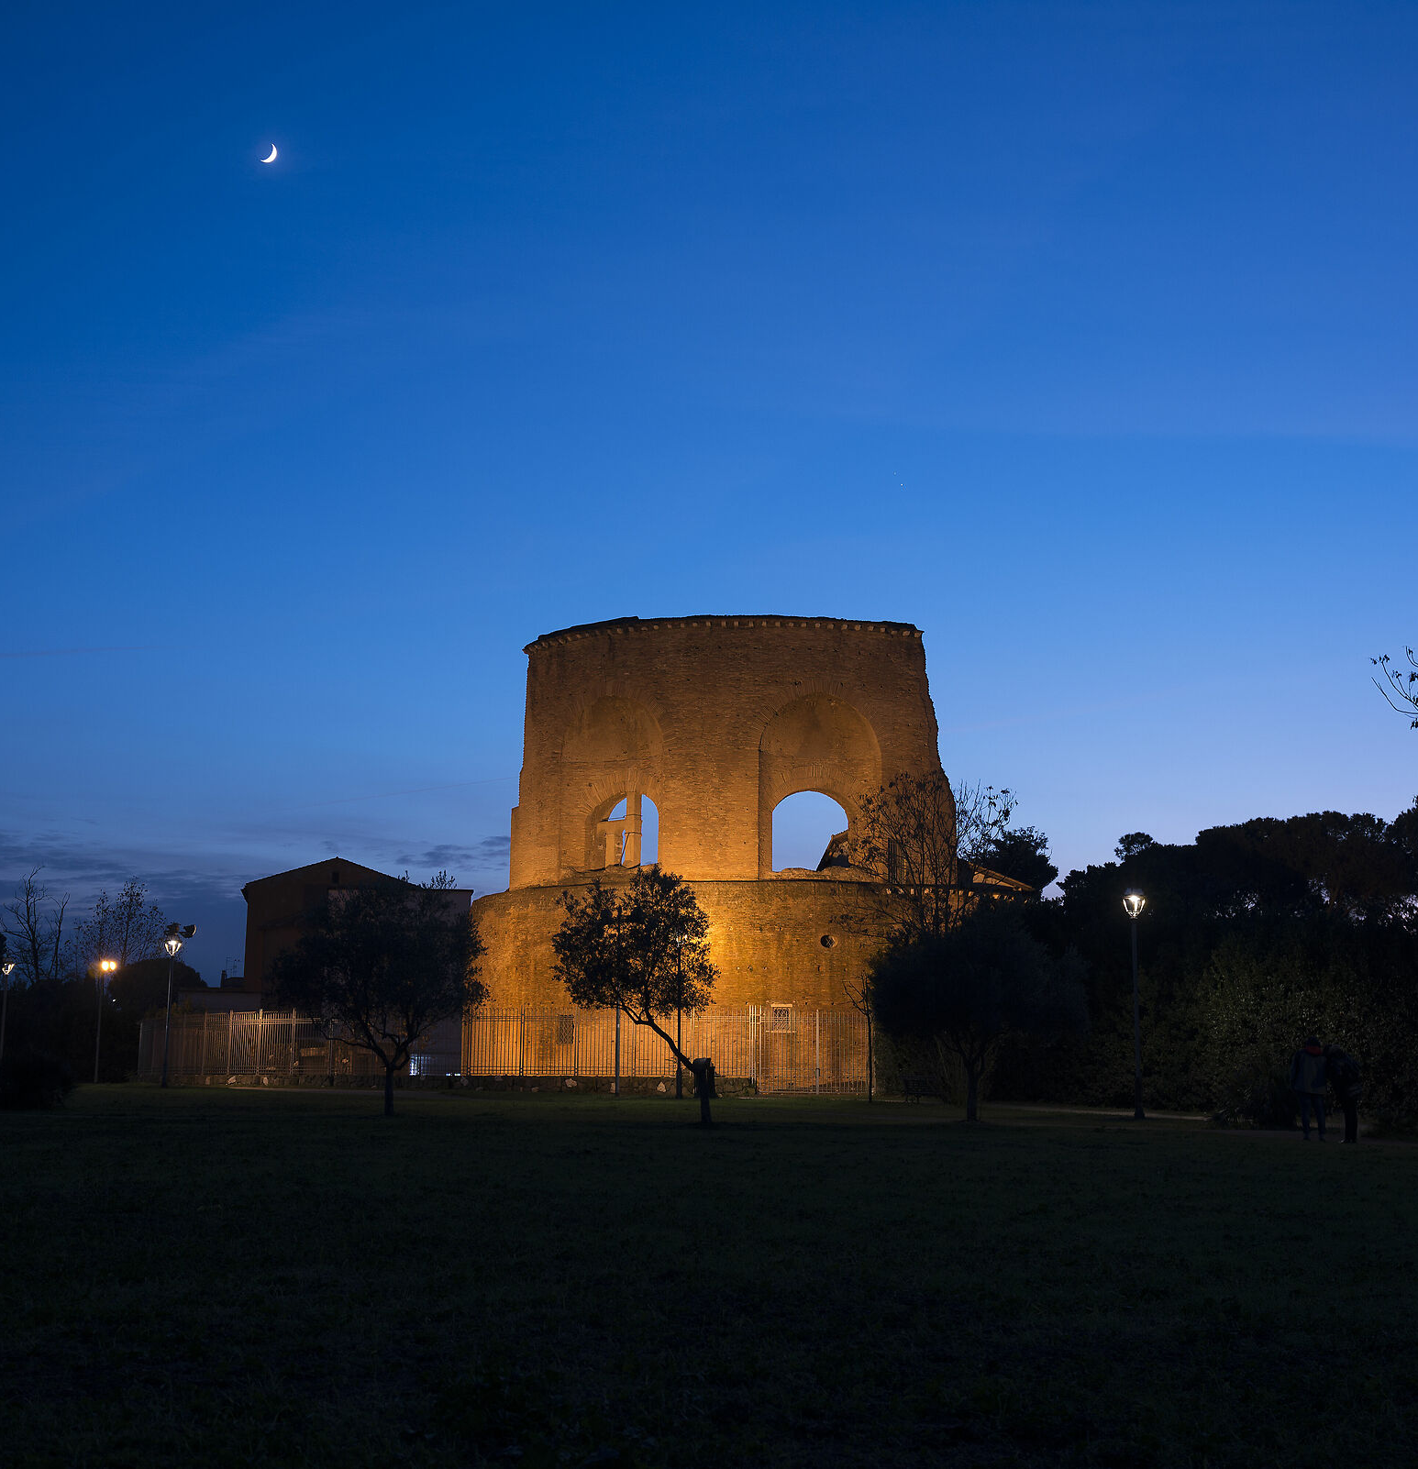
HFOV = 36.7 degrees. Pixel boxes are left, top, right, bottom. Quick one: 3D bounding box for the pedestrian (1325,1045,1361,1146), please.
[{"bbox_3d":[10.643,6.026,35.900,0.580,1.679,0.550,-7,-12,40],"label":"pedestrian"}]

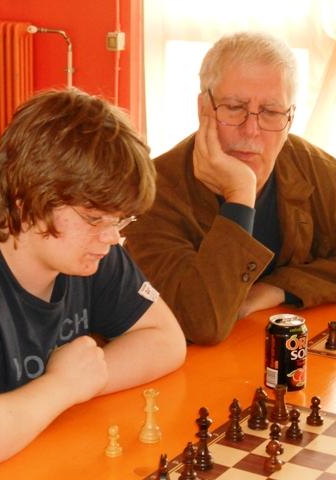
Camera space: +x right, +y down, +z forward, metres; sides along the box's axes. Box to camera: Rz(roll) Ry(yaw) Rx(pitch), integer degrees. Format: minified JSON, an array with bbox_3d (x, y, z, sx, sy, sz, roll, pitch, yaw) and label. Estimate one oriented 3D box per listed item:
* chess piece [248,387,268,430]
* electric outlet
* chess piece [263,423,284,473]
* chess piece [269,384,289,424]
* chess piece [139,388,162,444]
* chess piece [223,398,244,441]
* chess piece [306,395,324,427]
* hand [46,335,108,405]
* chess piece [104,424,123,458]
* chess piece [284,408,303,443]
[{"bbox_3d":[0.133,0.243,1.753,0.031,0.060,0.031,9,17,29],"label":"chess piece"},{"bbox_3d":[-0.236,-0.907,5.500,0.065,0.080,0.050,9,17,30],"label":"electric outlet"},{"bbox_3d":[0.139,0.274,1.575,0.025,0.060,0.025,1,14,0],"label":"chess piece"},{"bbox_3d":[0.163,0.239,1.755,0.027,0.048,0.027,0,14,0],"label":"chess piece"},{"bbox_3d":[-0.024,0.245,1.669,0.031,0.074,0.031,1,14,0],"label":"chess piece"},{"bbox_3d":[0.095,0.251,1.685,0.025,0.059,0.025,0,14,0],"label":"chess piece"},{"bbox_3d":[0.214,0.247,1.741,0.024,0.040,0.024,0,14,0],"label":"chess piece"},{"bbox_3d":[-0.140,0.201,1.860,0.100,0.088,0.080,-13,19,-41],"label":"hand"},{"bbox_3d":[-0.077,0.279,1.681,0.025,0.043,0.025,0,14,0],"label":"chess piece"},{"bbox_3d":[0.182,0.261,1.718,0.024,0.043,0.024,9,17,29],"label":"chess piece"}]

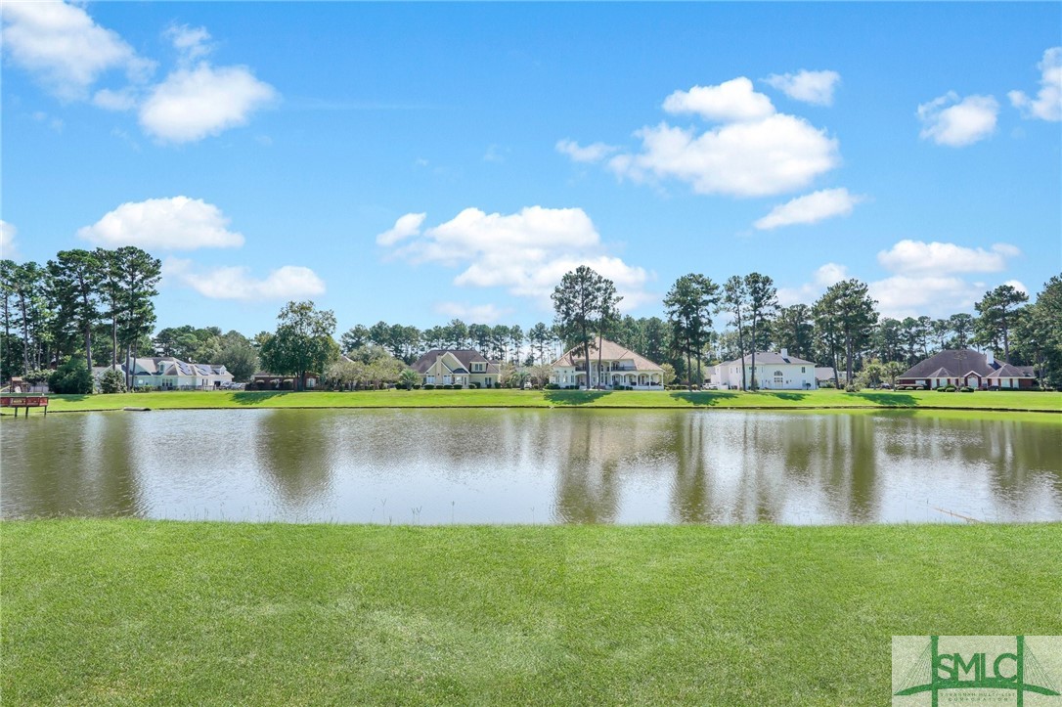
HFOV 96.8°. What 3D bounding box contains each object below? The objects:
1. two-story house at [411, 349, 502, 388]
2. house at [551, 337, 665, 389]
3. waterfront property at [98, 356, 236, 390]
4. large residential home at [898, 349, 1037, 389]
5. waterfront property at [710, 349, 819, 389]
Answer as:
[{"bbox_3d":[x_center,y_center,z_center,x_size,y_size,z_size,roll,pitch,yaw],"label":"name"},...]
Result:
[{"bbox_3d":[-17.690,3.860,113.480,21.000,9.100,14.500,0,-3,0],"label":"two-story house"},{"bbox_3d":[17.740,2.630,117.820,26.000,12.600,17.000,0,-3,0],"label":"house"},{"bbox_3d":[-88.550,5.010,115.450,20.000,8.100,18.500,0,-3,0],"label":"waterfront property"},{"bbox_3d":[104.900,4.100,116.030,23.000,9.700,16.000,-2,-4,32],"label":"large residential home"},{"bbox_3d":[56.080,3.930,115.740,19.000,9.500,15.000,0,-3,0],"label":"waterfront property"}]

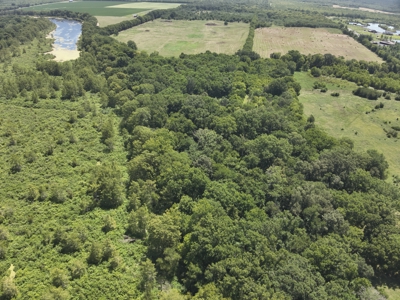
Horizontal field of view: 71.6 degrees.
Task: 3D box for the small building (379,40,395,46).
[{"bbox_3d":[303.222,-171.562,447.967,14.000,5.500,18.000,-13,34,-20],"label":"small building"}]

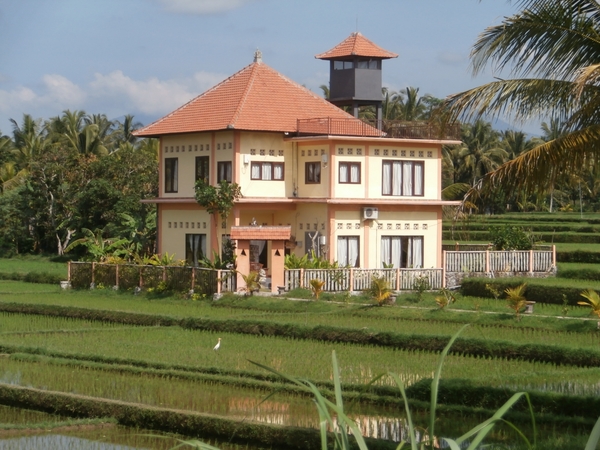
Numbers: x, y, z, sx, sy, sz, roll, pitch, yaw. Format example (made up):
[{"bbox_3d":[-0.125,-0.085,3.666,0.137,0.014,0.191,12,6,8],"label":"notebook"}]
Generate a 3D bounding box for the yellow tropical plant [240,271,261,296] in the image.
[{"bbox_3d":[-2.246,2.654,86.500,0.920,1.180,0.920,0,0,-36],"label":"yellow tropical plant"}]

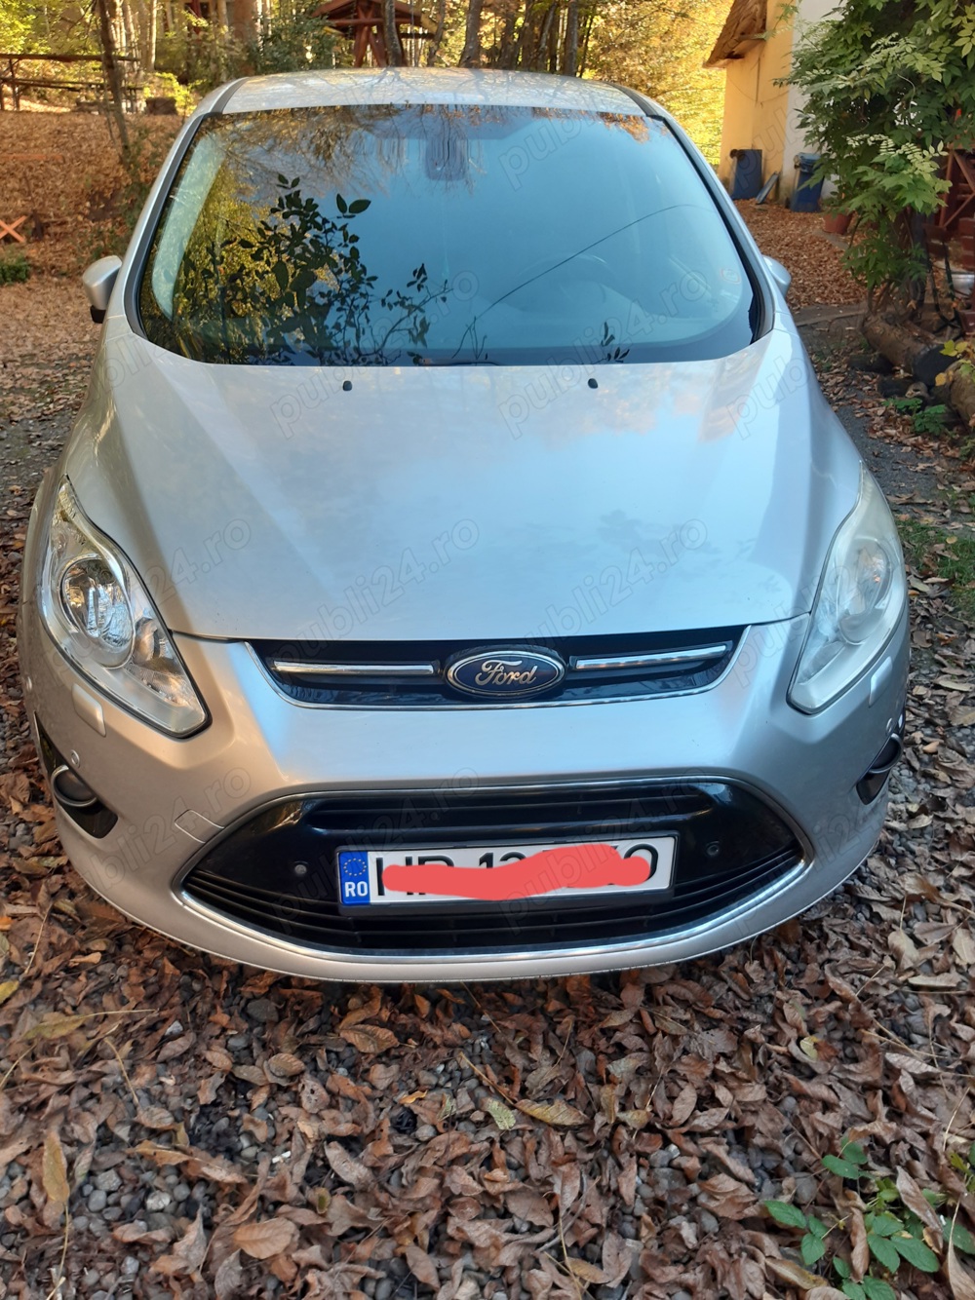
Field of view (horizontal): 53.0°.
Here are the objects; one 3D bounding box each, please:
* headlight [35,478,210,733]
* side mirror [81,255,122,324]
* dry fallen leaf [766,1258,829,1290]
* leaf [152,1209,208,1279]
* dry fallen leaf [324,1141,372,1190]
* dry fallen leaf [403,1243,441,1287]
[{"bbox_3d":[-0.613,-0.091,1.634,0.350,0.260,0.540,-2,27,-5],"label":"headlight"},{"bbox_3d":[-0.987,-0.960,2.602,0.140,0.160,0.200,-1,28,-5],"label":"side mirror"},{"bbox_3d":[0.437,0.885,1.384,0.092,0.022,0.032,15,31,25],"label":"dry fallen leaf"},{"bbox_3d":[-0.421,0.855,1.400,0.062,0.040,0.092,13,30,21],"label":"leaf"},{"bbox_3d":[-0.220,0.798,1.513,0.100,0.025,0.037,22,35,34],"label":"dry fallen leaf"},{"bbox_3d":[-0.092,0.878,1.389,0.077,0.015,0.028,23,35,37],"label":"dry fallen leaf"}]

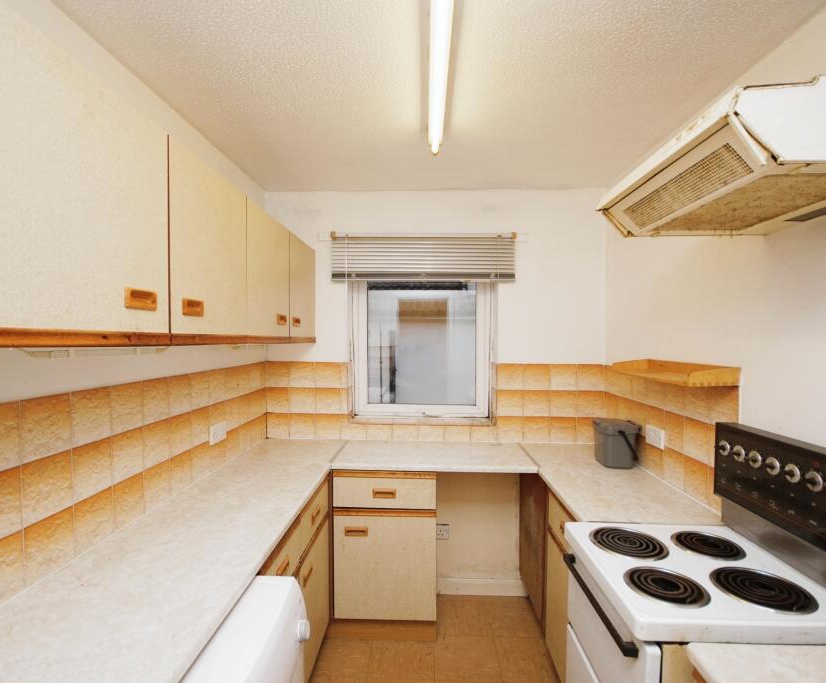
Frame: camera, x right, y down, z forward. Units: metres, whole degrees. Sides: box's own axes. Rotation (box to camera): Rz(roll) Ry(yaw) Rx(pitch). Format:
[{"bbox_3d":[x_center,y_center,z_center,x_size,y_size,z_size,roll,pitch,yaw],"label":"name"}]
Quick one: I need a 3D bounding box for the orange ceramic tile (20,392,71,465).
[{"bbox_3d":[-0.926,0.215,1.081,0.010,0.150,0.145,0,1,2],"label":"orange ceramic tile"}]

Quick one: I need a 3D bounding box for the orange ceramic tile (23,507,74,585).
[{"bbox_3d":[-0.922,0.513,1.082,0.010,0.147,0.150,0,0,2],"label":"orange ceramic tile"}]

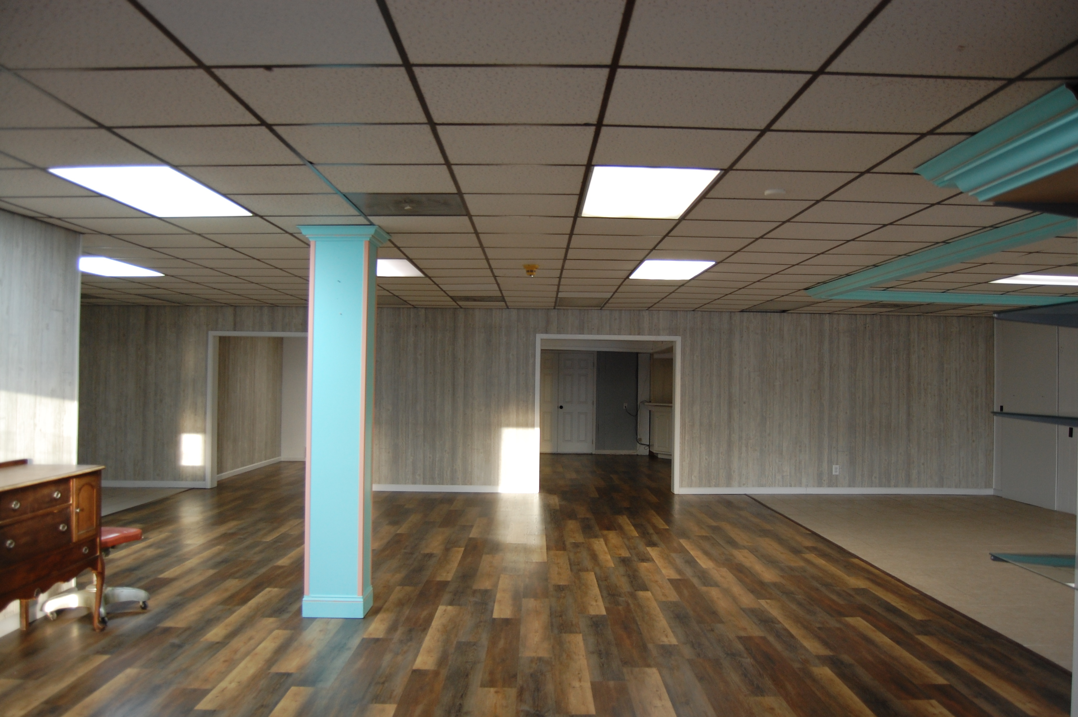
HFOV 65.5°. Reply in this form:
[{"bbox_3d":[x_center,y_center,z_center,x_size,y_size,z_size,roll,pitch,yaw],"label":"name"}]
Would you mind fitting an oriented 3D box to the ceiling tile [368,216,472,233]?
[{"bbox_3d":[-0.701,-0.815,5.106,0.610,0.020,0.610,1,-1,0],"label":"ceiling tile"}]

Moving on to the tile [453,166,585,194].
[{"bbox_3d":[-0.085,-0.838,3.949,0.605,0.020,0.605,0,-1,0],"label":"tile"}]

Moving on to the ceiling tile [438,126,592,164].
[{"bbox_3d":[-0.083,-0.849,3.352,0.605,0.020,0.605,0,-1,0],"label":"ceiling tile"}]

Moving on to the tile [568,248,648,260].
[{"bbox_3d":[0.514,-0.790,6.380,0.605,0.020,0.605,1,-1,0],"label":"tile"}]

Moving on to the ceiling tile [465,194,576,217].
[{"bbox_3d":[-0.091,-0.834,4.547,0.605,0.020,0.600,1,-1,0],"label":"ceiling tile"}]

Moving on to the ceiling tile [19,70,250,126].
[{"bbox_3d":[-1.302,-0.875,2.789,0.610,0.020,0.610,1,-1,0],"label":"ceiling tile"}]

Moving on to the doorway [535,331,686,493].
[{"bbox_3d":[0.892,0.719,10.872,1.880,2.050,0.170,0,-1,0],"label":"doorway"}]

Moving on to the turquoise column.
[{"bbox_3d":[-1.246,0.397,5.314,0.500,2.420,0.420,0,-1,0],"label":"turquoise column"}]

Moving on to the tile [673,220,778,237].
[{"bbox_3d":[1.136,-0.802,5.144,0.605,0.020,0.600,1,-1,0],"label":"tile"}]

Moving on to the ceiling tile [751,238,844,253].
[{"bbox_3d":[1.735,-0.790,5.780,0.605,0.020,0.605,1,-1,0],"label":"ceiling tile"}]

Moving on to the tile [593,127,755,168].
[{"bbox_3d":[0.522,-0.845,3.347,0.600,0.025,0.600,1,-1,0],"label":"tile"}]

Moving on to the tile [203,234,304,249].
[{"bbox_3d":[-1.923,-0.823,5.769,0.605,0.020,0.605,1,-1,0],"label":"tile"}]

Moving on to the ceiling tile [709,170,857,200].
[{"bbox_3d":[1.134,-0.828,3.954,0.605,0.020,0.605,0,-1,0],"label":"ceiling tile"}]

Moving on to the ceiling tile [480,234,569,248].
[{"bbox_3d":[-0.094,-0.802,5.682,0.600,0.025,0.600,1,-1,0],"label":"ceiling tile"}]

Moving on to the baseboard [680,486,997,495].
[{"bbox_3d":[3.922,1.747,11.050,4.200,0.088,0.018,1,-1,0],"label":"baseboard"}]

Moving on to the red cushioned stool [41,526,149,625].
[{"bbox_3d":[-2.735,1.358,5.220,0.520,0.530,0.520,1,-2,-32],"label":"red cushioned stool"}]

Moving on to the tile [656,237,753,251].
[{"bbox_3d":[1.127,-0.794,5.746,0.605,0.020,0.605,0,-1,0],"label":"tile"}]

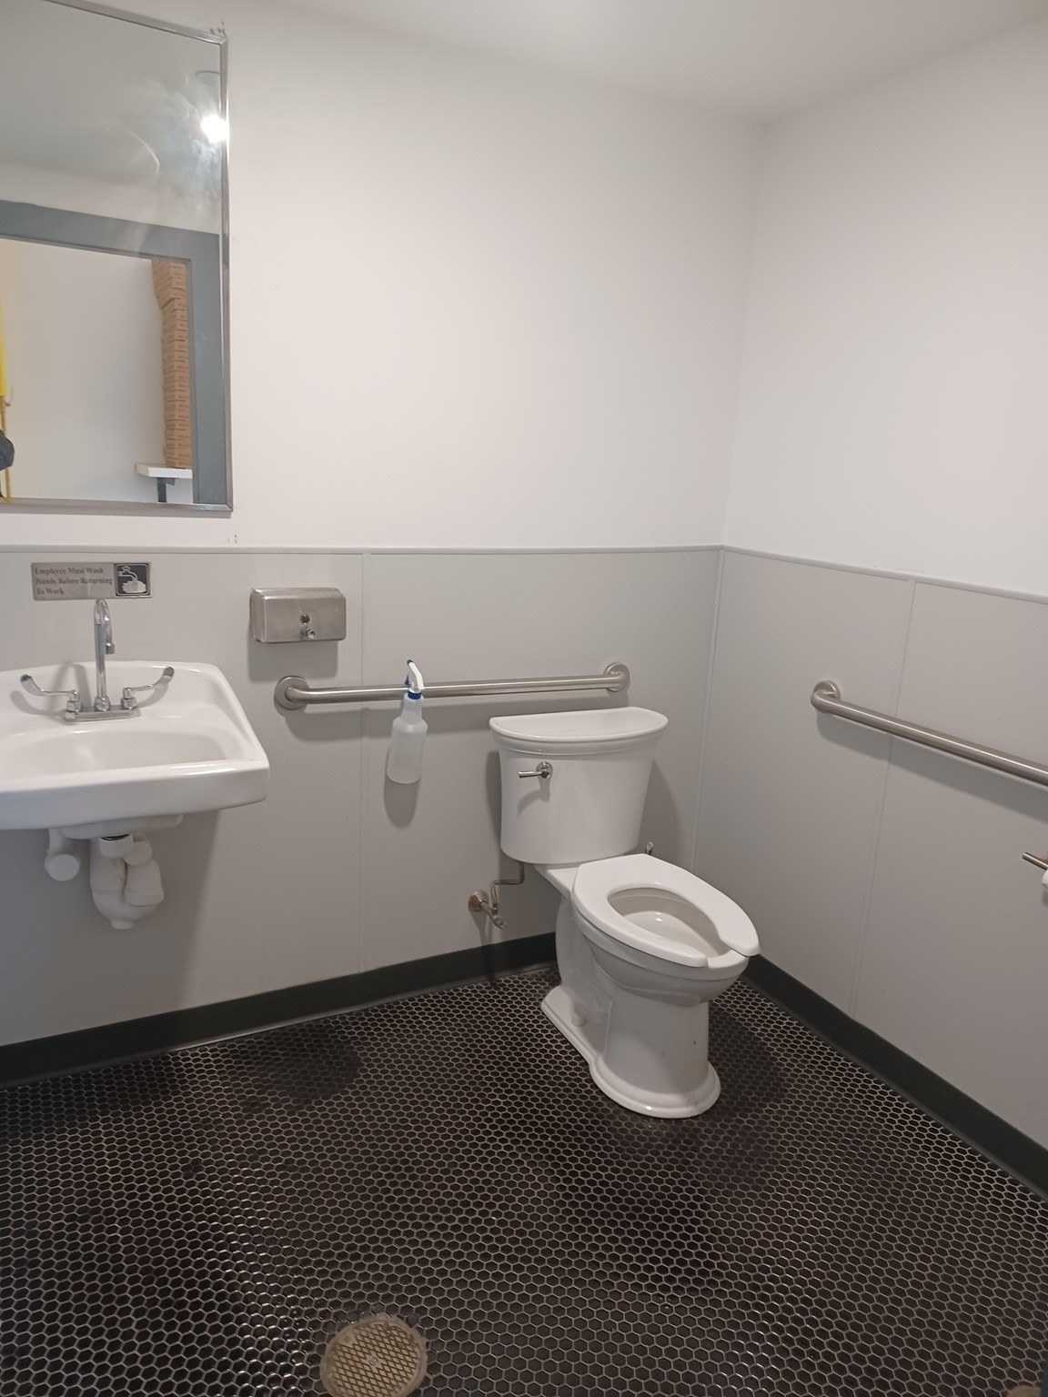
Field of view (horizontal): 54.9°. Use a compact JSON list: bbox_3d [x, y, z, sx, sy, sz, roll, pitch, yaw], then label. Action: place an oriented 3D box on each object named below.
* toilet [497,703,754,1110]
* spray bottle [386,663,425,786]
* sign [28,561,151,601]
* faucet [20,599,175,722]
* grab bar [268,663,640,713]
[{"bbox_3d":[0.266,0.497,2.450,0.475,0.765,0.770,-4,15,-27],"label":"toilet"},{"bbox_3d":[-0.278,0.053,2.443,0.090,0.288,0.110,-4,27,-27],"label":"spray bottle"},{"bbox_3d":[-0.896,-0.244,2.103,0.229,0.077,0.005,-4,15,-27],"label":"sign"},{"bbox_3d":[-0.837,-0.070,2.001,0.290,0.250,0.175,-4,15,-27],"label":"faucet"},{"bbox_3d":[-0.127,-0.026,2.536,0.992,0.081,0.078,-3,15,-28],"label":"grab bar"}]

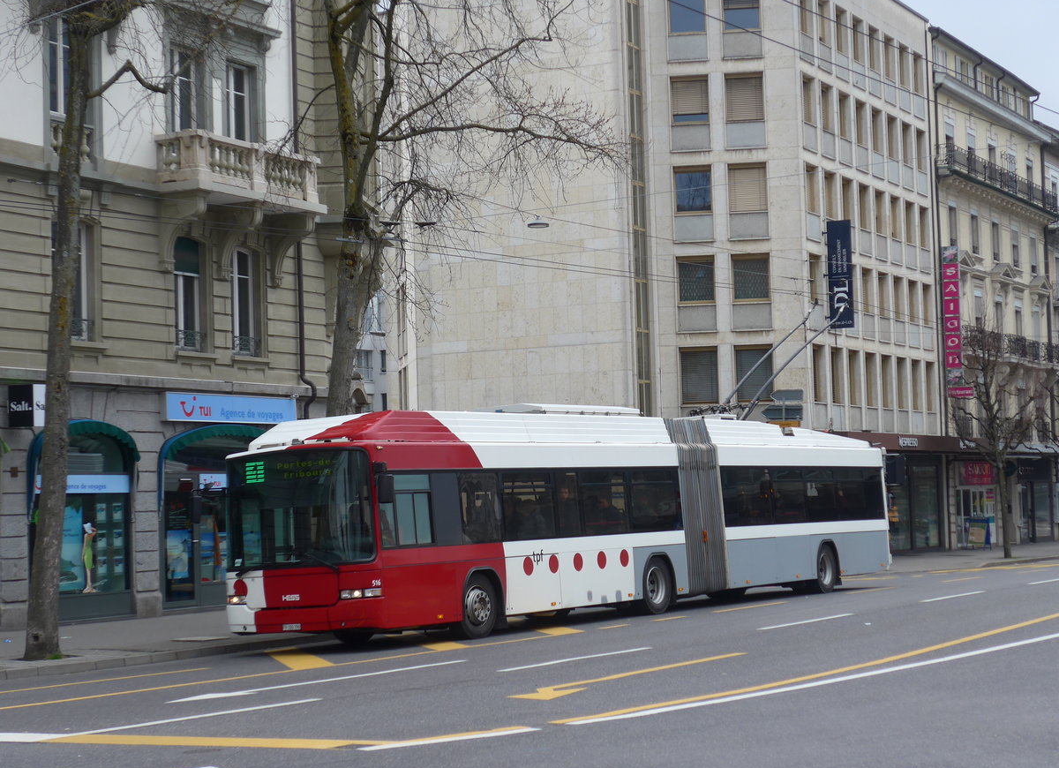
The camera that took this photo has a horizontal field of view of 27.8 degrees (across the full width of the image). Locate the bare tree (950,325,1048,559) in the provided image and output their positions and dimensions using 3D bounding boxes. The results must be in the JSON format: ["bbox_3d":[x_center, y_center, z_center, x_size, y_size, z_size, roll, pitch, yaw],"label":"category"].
[{"bbox_3d":[15.347,1.889,70.000,3.150,7.600,3.150,-2,-3,0],"label":"bare tree"}]

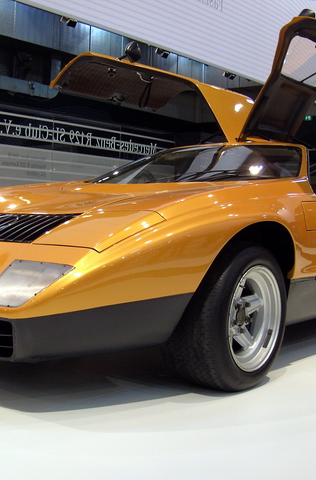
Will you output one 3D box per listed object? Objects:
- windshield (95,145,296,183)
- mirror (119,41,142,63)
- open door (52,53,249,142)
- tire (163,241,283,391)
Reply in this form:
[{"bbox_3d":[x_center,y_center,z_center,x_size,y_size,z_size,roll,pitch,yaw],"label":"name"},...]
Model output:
[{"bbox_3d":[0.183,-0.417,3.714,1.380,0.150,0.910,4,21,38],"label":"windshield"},{"bbox_3d":[-0.163,-1.144,4.147,0.120,0.135,0.110,4,3,38],"label":"mirror"},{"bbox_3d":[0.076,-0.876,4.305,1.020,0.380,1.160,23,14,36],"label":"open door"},{"bbox_3d":[0.283,0.299,2.724,0.270,0.565,0.565,4,3,37],"label":"tire"}]

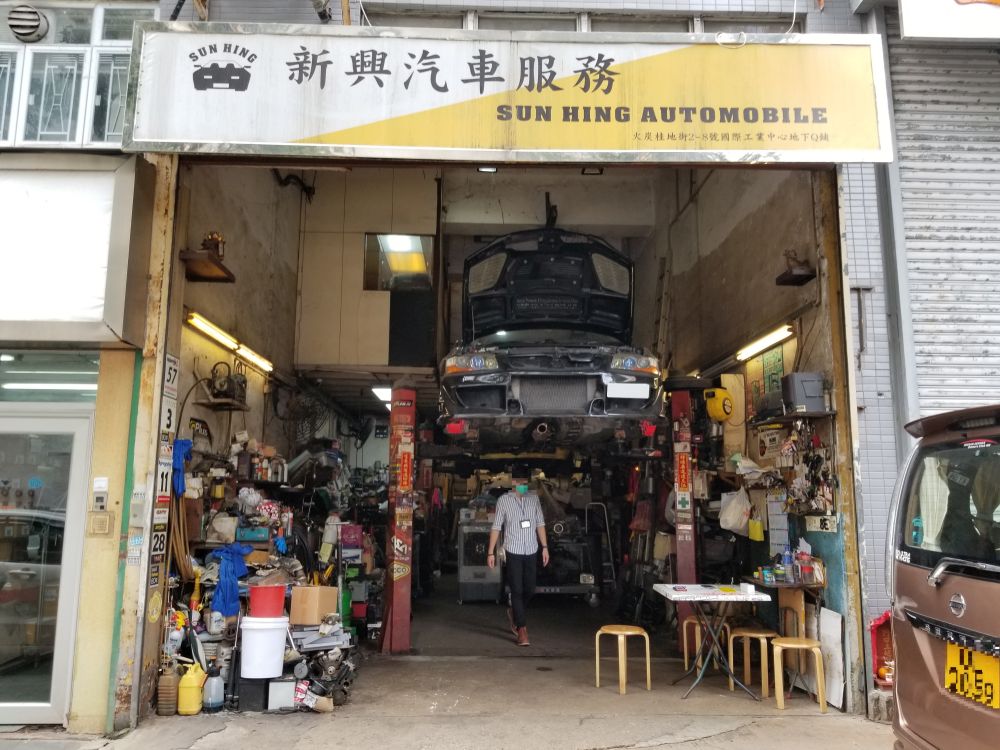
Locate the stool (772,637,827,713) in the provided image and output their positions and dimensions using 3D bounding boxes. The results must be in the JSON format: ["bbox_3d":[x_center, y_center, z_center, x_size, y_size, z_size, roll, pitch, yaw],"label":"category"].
[{"bbox_3d":[2.071,2.090,5.251,0.360,0.450,0.360,1,-8,-1],"label":"stool"}]

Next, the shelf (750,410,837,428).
[{"bbox_3d":[2.315,0.358,5.987,0.330,0.060,0.920,1,-8,-1],"label":"shelf"}]

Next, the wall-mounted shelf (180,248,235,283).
[{"bbox_3d":[-2.352,-0.843,5.891,0.360,0.075,0.620,1,-8,-1],"label":"wall-mounted shelf"}]

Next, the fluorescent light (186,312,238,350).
[{"bbox_3d":[-2.355,-0.343,6.206,0.080,0.100,1.180,1,-8,-1],"label":"fluorescent light"}]

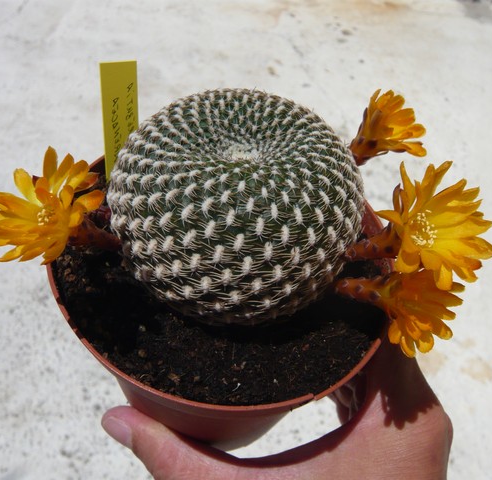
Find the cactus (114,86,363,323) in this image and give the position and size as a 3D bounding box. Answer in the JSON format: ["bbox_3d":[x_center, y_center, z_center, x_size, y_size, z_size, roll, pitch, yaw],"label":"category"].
[{"bbox_3d":[-0.003,-0.013,0.183,0.090,0.069,0.090,9,49,0],"label":"cactus"}]

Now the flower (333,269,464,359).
[{"bbox_3d":[0.054,0.025,0.179,0.040,0.032,0.033,19,48,29],"label":"flower"}]

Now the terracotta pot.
[{"bbox_3d":[-0.012,0.032,0.236,0.132,0.100,0.132,4,49,-4],"label":"terracotta pot"}]

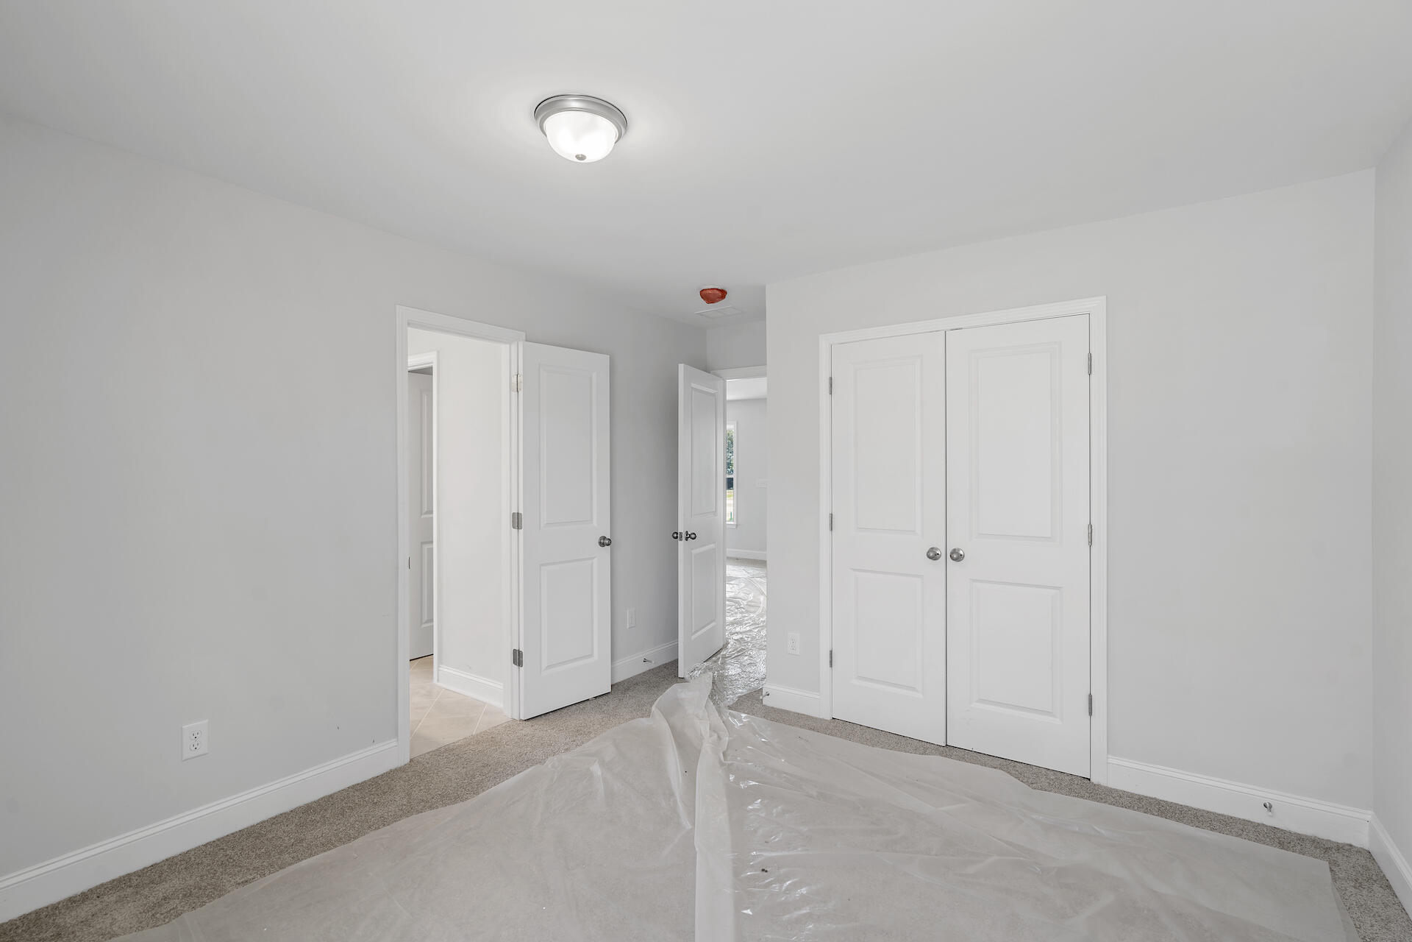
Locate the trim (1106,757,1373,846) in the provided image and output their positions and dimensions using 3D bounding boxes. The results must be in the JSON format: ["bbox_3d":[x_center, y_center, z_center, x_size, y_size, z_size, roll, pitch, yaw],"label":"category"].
[{"bbox_3d":[2.068,1.297,2.493,0.800,0.137,0.016,0,0,35],"label":"trim"}]

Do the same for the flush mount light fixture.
[{"bbox_3d":[-0.382,-1.016,1.930,0.277,0.118,0.277,0,0,0],"label":"flush mount light fixture"}]

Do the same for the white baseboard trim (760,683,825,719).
[{"bbox_3d":[0.487,1.301,3.580,0.371,0.135,0.016,0,0,35],"label":"white baseboard trim"}]

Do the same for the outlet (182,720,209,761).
[{"bbox_3d":[-1.867,0.986,2.296,0.009,0.120,0.075,0,0,35],"label":"outlet"}]

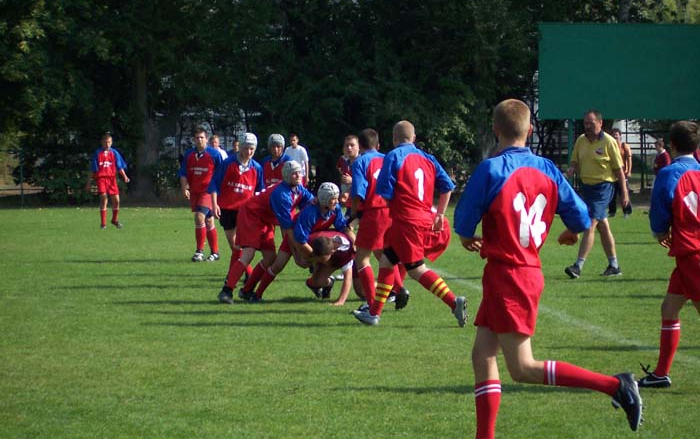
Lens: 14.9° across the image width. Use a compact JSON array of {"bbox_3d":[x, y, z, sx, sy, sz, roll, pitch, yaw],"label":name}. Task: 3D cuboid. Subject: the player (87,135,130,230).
[{"bbox_3d":[-4.035,-0.651,44.600,0.700,1.590,0.380,0,2,4],"label":"player"}]

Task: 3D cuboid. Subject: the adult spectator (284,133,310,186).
[{"bbox_3d":[-0.933,-0.721,46.999,0.470,1.590,0.320,1,2,28],"label":"adult spectator"}]

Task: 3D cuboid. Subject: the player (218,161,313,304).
[{"bbox_3d":[-0.760,0.098,24.013,0.850,1.280,0.580,1,2,25],"label":"player"}]

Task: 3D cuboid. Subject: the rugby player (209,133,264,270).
[{"bbox_3d":[-1.148,-0.119,27.008,0.560,1.540,0.500,0,2,-4],"label":"rugby player"}]

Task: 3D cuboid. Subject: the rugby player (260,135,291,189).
[{"bbox_3d":[-0.812,-0.191,29.507,0.470,1.540,0.380,0,2,-2],"label":"rugby player"}]

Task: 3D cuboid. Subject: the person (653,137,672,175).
[{"bbox_3d":[5.678,-0.734,48.499,0.330,1.530,0.450,-1,2,-32],"label":"person"}]

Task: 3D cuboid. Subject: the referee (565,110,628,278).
[{"bbox_3d":[2.660,-0.296,28.803,0.600,1.790,0.580,1,2,38],"label":"referee"}]

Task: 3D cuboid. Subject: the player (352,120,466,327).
[{"bbox_3d":[0.474,0.027,20.910,0.600,1.600,0.700,-1,2,-38],"label":"player"}]

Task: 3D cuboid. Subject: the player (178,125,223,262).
[{"bbox_3d":[-1.820,-0.335,32.604,0.540,1.650,0.380,0,2,-4],"label":"player"}]

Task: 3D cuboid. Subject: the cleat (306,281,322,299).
[{"bbox_3d":[-0.323,0.659,24.600,0.100,0.110,0.260,-2,32,-44],"label":"cleat"}]

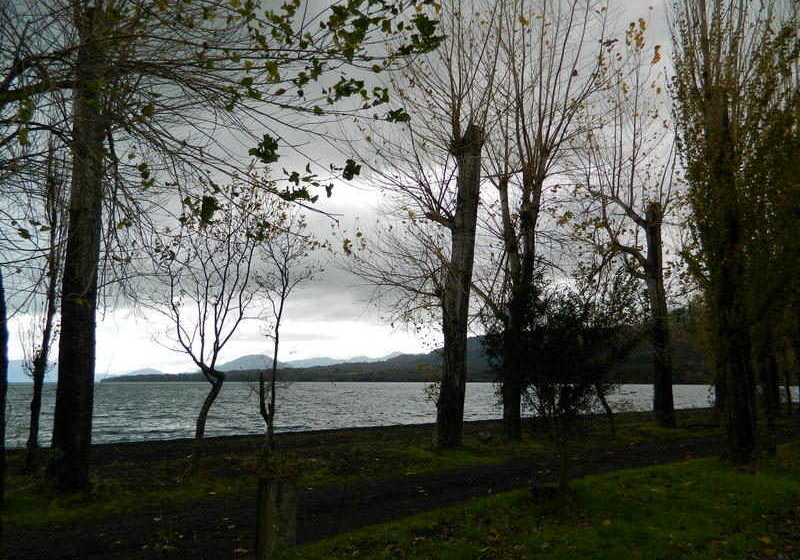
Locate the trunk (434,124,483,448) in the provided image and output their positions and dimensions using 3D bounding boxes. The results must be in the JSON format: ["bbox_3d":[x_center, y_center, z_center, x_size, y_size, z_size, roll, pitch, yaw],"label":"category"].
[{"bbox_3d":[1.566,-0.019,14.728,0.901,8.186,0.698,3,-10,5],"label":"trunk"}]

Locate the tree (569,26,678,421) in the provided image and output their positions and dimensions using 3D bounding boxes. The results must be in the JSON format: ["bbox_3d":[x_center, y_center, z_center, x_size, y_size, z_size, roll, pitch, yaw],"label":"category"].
[{"bbox_3d":[8.848,-2.568,22.550,3.875,15.887,3.488,-4,-11,24],"label":"tree"}]

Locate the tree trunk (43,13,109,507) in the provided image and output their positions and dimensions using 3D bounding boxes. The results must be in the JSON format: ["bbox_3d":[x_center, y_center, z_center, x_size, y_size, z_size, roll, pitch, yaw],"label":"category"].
[{"bbox_3d":[-5.092,-0.793,9.433,0.736,7.895,0.659,4,-11,-28],"label":"tree trunk"}]

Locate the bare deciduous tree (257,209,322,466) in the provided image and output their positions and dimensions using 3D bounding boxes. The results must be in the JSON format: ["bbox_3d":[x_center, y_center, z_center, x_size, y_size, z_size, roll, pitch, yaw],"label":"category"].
[{"bbox_3d":[-2.495,1.018,12.920,1.472,5.522,1.308,2,-10,-12],"label":"bare deciduous tree"}]

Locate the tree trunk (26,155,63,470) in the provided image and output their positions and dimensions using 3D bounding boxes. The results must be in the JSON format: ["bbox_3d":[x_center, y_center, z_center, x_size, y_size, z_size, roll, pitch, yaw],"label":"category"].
[{"bbox_3d":[-6.988,0.372,11.466,0.358,6.297,0.349,6,-12,-31],"label":"tree trunk"}]

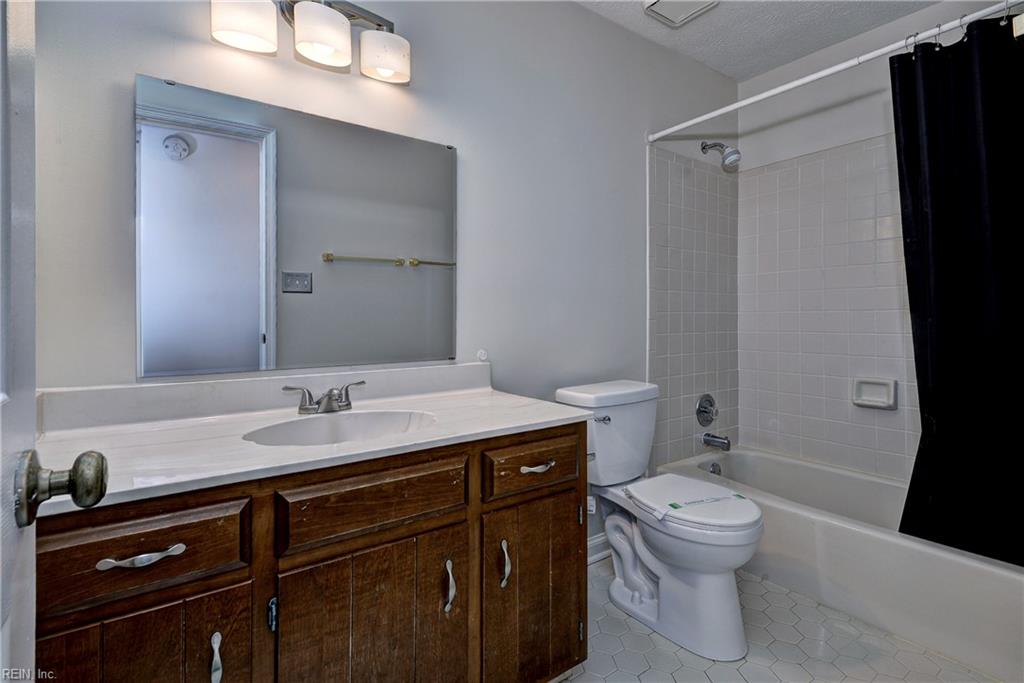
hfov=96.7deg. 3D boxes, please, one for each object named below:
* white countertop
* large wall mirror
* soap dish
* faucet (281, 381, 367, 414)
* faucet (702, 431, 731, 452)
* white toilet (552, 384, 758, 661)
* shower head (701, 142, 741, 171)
[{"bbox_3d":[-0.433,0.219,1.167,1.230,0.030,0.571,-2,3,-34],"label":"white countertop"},{"bbox_3d":[-0.571,-0.301,1.393,0.902,0.762,0.014,-2,3,-34],"label":"large wall mirror"},{"bbox_3d":[1.698,0.243,2.131,0.045,0.129,0.161,-2,3,-34],"label":"soap dish"},{"bbox_3d":[-0.530,0.166,1.315,0.232,0.076,0.133,-2,3,-34],"label":"faucet"},{"bbox_3d":[1.119,0.547,2.473,0.061,0.072,0.141,-2,3,-34],"label":"faucet"},{"bbox_3d":[0.519,0.594,1.721,0.411,0.806,0.697,-2,3,-34],"label":"white toilet"},{"bbox_3d":[1.097,-0.969,2.373,0.081,0.204,0.202,-2,3,-34],"label":"shower head"}]

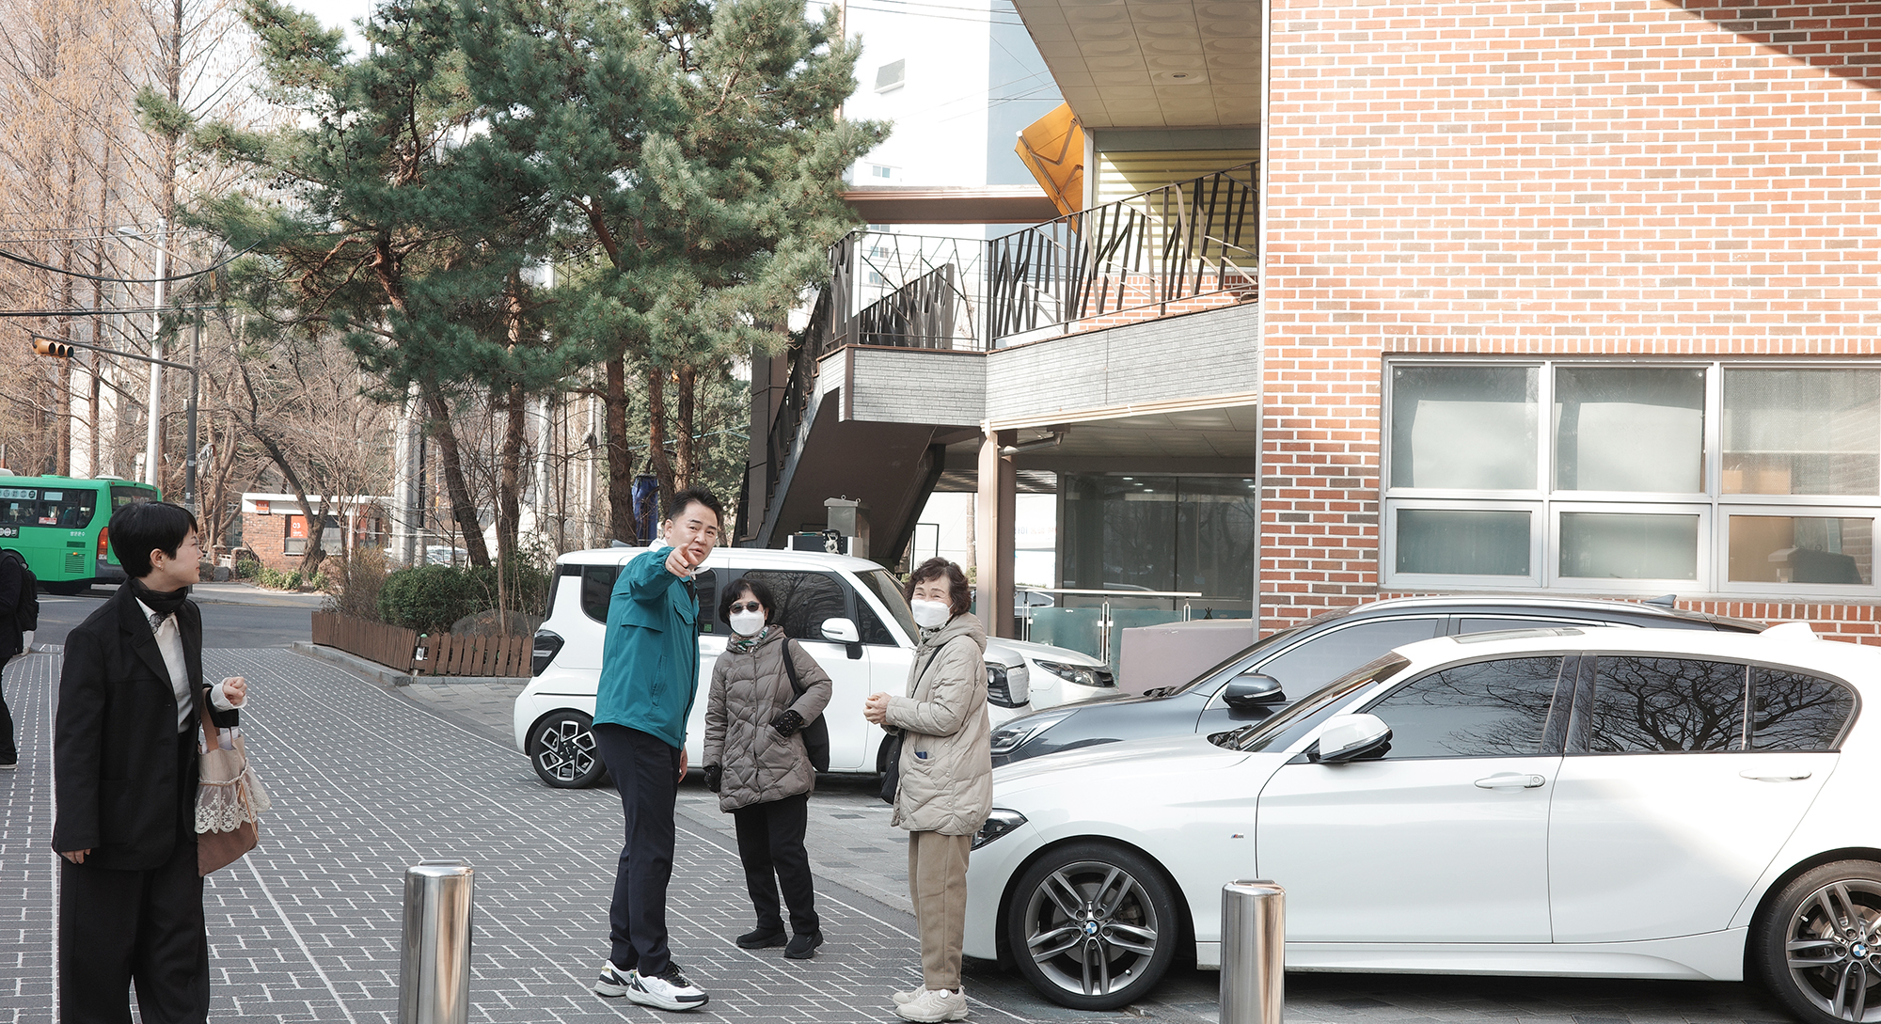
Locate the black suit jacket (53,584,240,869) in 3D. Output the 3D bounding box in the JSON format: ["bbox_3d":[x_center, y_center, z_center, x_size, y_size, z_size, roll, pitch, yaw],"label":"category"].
[{"bbox_3d":[-2.386,0.639,6.220,0.410,0.820,0.470,1,-2,22],"label":"black suit jacket"}]

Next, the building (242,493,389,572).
[{"bbox_3d":[-19.149,0.765,64.000,4.700,2.800,3.000,2,-2,-6],"label":"building"}]

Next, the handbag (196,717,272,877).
[{"bbox_3d":[-2.104,0.833,6.200,0.210,0.490,0.140,2,-2,-25],"label":"handbag"}]

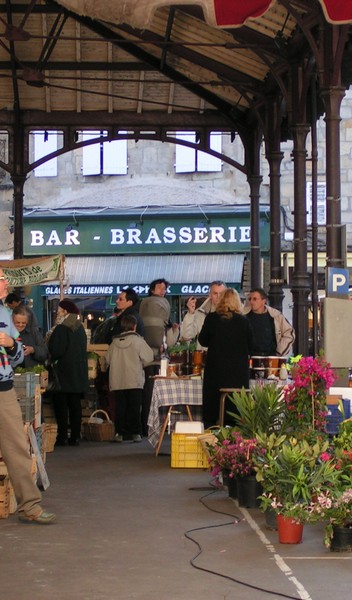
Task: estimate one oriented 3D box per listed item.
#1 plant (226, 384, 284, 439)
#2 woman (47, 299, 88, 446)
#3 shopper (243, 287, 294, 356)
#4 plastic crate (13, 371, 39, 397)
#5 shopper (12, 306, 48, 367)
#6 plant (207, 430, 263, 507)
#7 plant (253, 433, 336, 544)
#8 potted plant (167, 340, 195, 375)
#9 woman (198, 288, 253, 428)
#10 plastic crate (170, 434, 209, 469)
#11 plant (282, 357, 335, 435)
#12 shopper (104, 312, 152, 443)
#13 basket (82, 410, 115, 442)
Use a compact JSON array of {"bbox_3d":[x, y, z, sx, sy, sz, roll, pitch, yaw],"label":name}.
[{"bbox_3d":[0.610,1.092,13.300,0.450,0.840,0.450,0,-1,-2],"label":"plant"},{"bbox_3d":[-1.234,0.810,19.788,0.480,1.655,0.360,1,-1,-42],"label":"woman"},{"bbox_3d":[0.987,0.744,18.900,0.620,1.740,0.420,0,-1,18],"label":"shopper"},{"bbox_3d":[-1.316,0.690,14.300,0.400,0.220,0.500,0,-1,-2],"label":"plastic crate"},{"bbox_3d":[-1.363,0.790,15.700,0.500,1.530,0.420,0,-1,12],"label":"shopper"},{"bbox_3d":[0.429,1.226,12.579,0.420,0.544,0.400,0,-1,0],"label":"plant"},{"bbox_3d":[0.725,1.133,10.600,0.470,0.660,0.450,0,-1,-2],"label":"plant"},{"bbox_3d":[0.047,0.605,18.192,0.290,0.360,0.260,0,-1,0],"label":"potted plant"},{"bbox_3d":[0.491,0.737,17.189,0.530,1.702,0.360,0,-1,-8],"label":"woman"},{"bbox_3d":[0.137,1.410,16.350,0.350,0.315,0.500,0,-1,-2],"label":"plastic crate"},{"bbox_3d":[1.001,0.961,12.984,0.410,1.090,0.400,0,-1,0],"label":"plant"},{"bbox_3d":[-0.540,0.902,19.900,0.540,1.460,0.360,0,-1,14],"label":"shopper"},{"bbox_3d":[-0.908,1.466,20.276,0.380,0.363,0.300,0,-1,0],"label":"basket"}]

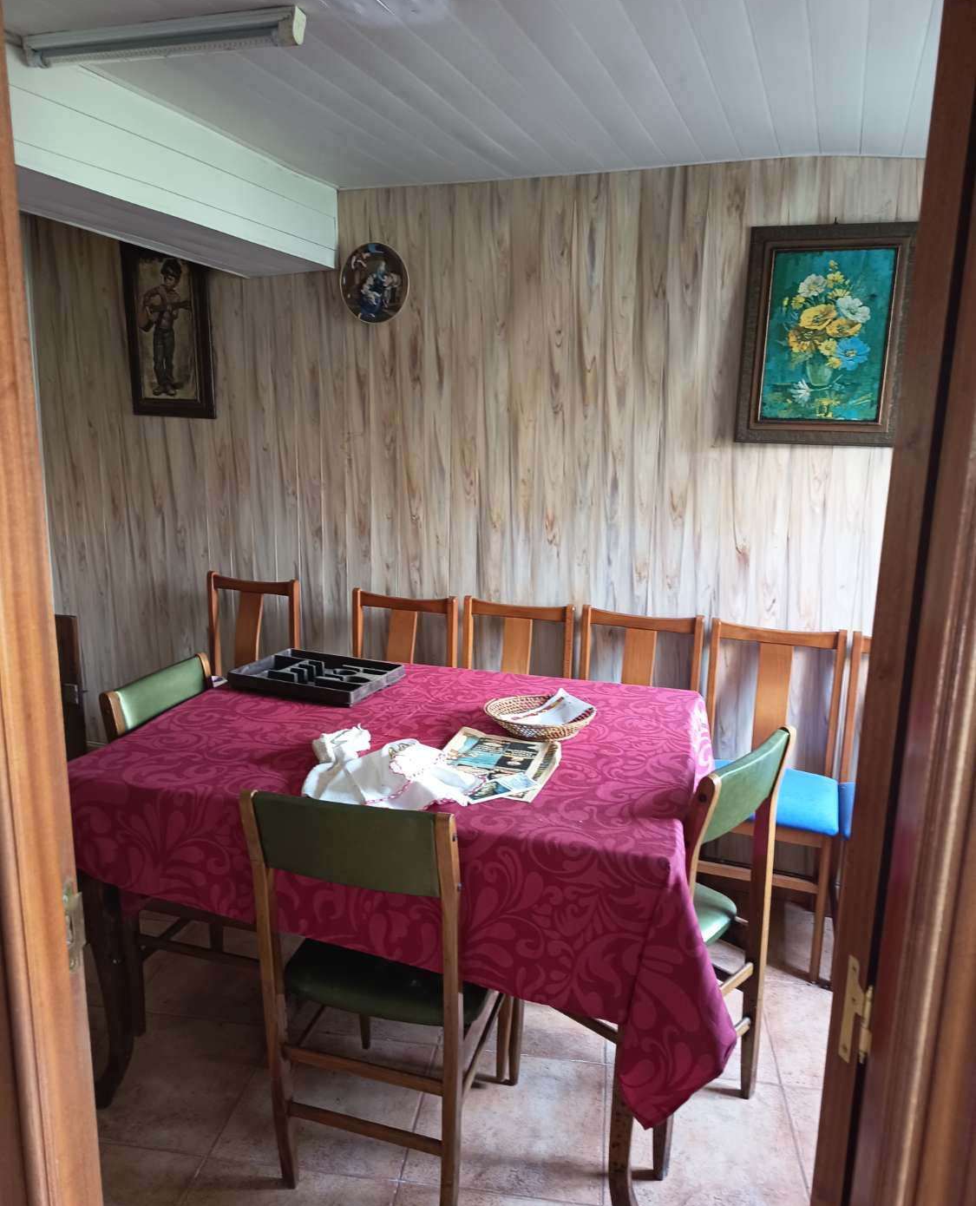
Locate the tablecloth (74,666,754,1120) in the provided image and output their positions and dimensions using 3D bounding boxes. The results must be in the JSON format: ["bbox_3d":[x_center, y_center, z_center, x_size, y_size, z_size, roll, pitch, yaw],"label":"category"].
[{"bbox_3d":[-0.141,0.533,2.215,1.380,0.480,1.120,4,12,15],"label":"tablecloth"}]

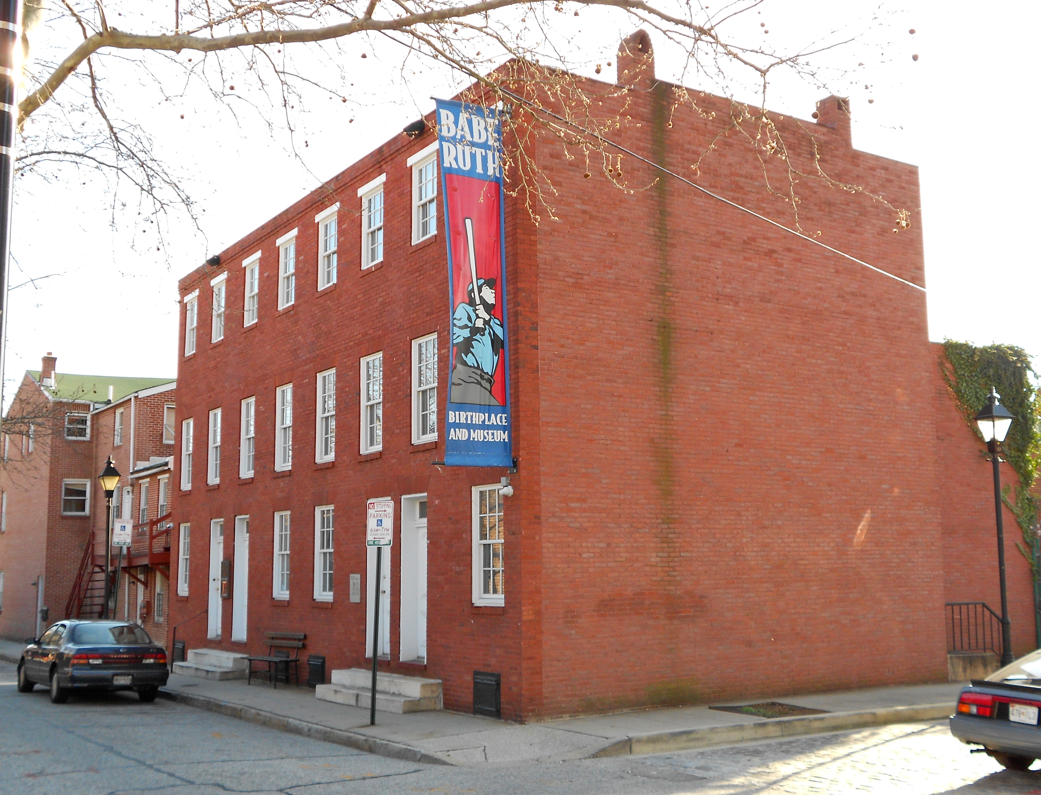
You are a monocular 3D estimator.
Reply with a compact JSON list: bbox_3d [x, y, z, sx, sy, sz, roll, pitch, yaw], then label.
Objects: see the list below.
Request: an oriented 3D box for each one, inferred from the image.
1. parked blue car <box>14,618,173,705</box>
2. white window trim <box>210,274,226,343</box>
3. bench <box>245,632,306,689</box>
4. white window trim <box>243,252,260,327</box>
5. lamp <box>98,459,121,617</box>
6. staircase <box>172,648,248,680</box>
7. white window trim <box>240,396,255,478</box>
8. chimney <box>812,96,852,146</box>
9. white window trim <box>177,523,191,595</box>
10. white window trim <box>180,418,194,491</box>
[{"bbox_3d":[-8.050,4.863,21.040,1.760,1.410,4.800,5,-11,-34],"label":"parked blue car"},{"bbox_3d":[-6.588,-1.933,24.914,0.150,1.460,1.030,5,-11,-34],"label":"white window trim"},{"bbox_3d":[-4.444,4.678,20.216,0.560,0.910,1.740,5,-11,-34],"label":"bench"},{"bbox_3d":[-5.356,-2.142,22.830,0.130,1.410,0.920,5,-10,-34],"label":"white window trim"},{"bbox_3d":[-8.952,3.566,24.584,0.410,4.620,0.410,5,-10,-34],"label":"lamp"},{"bbox_3d":[-6.304,5.418,23.030,0.619,0.423,2.688,5,-11,-34],"label":"staircase"},{"bbox_3d":[-5.325,0.805,22.401,0.130,1.595,0.755,5,-10,-34],"label":"white window trim"},{"bbox_3d":[5.431,-4.769,19.625,0.430,0.770,0.380,5,-11,-34],"label":"chimney"},{"bbox_3d":[-7.353,3.577,25.022,0.130,1.595,0.715,5,-10,-34],"label":"white window trim"},{"bbox_3d":[-7.643,1.323,26.198,0.140,1.632,0.705,5,-11,-34],"label":"white window trim"}]

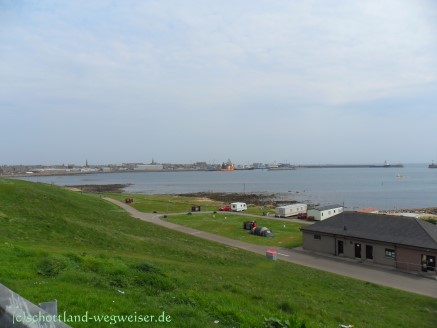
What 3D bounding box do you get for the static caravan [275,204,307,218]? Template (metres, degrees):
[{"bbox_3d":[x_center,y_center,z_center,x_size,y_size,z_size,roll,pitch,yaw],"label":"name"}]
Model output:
[{"bbox_3d":[19.500,12.350,90.600,10.200,2.800,3.000,0,0,-44],"label":"static caravan"}]

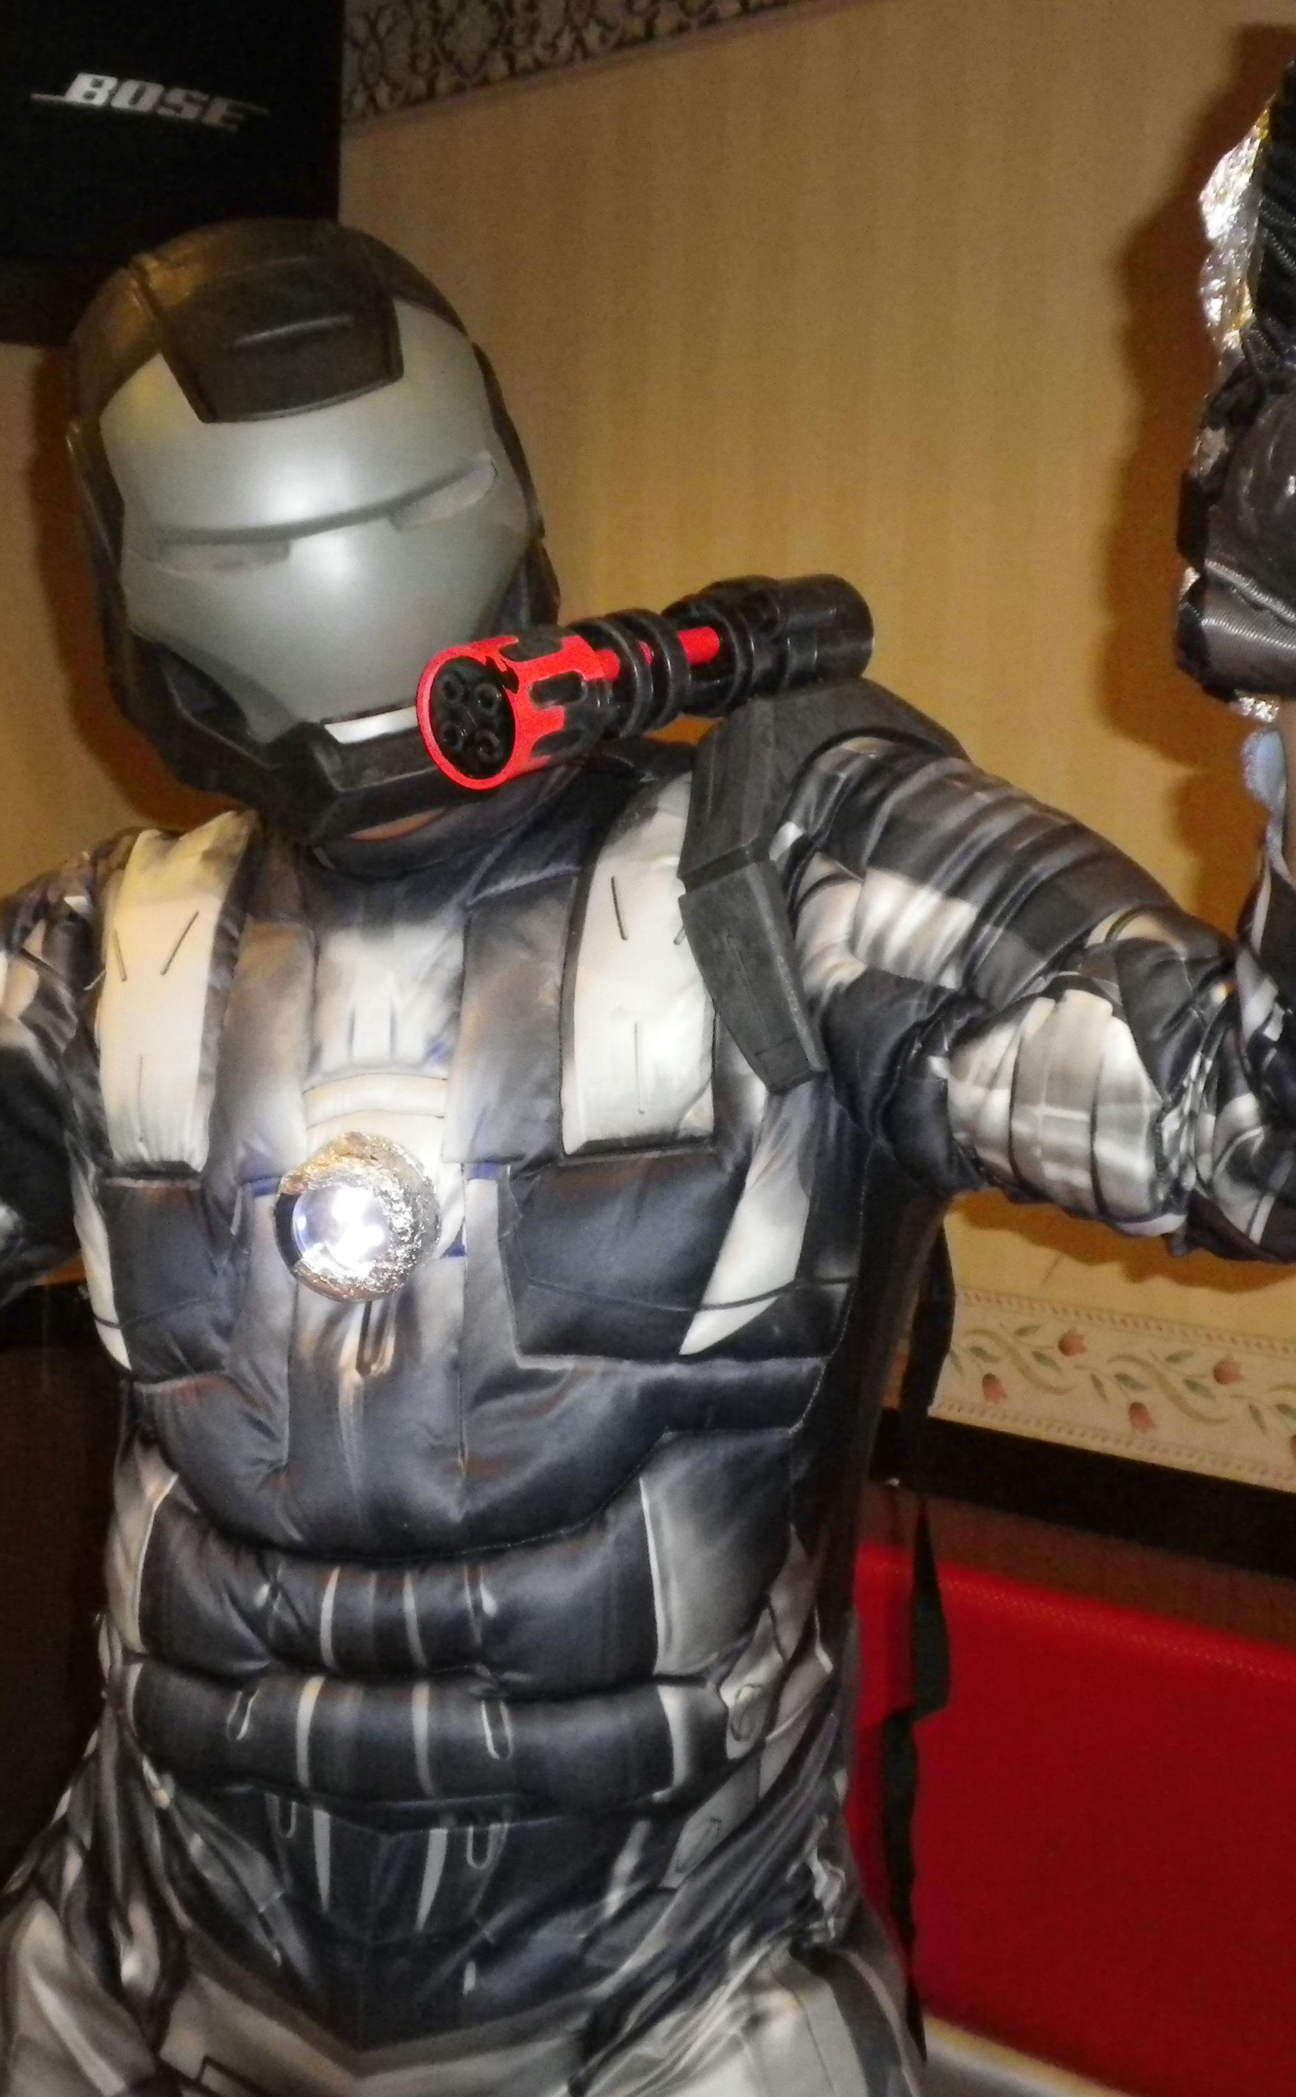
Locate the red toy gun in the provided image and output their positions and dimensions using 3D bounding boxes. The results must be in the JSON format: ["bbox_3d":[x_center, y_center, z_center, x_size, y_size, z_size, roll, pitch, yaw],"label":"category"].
[{"bbox_3d":[0.008,-0.184,1.109,0.068,0.069,0.268,6,19,41],"label":"red toy gun"}]

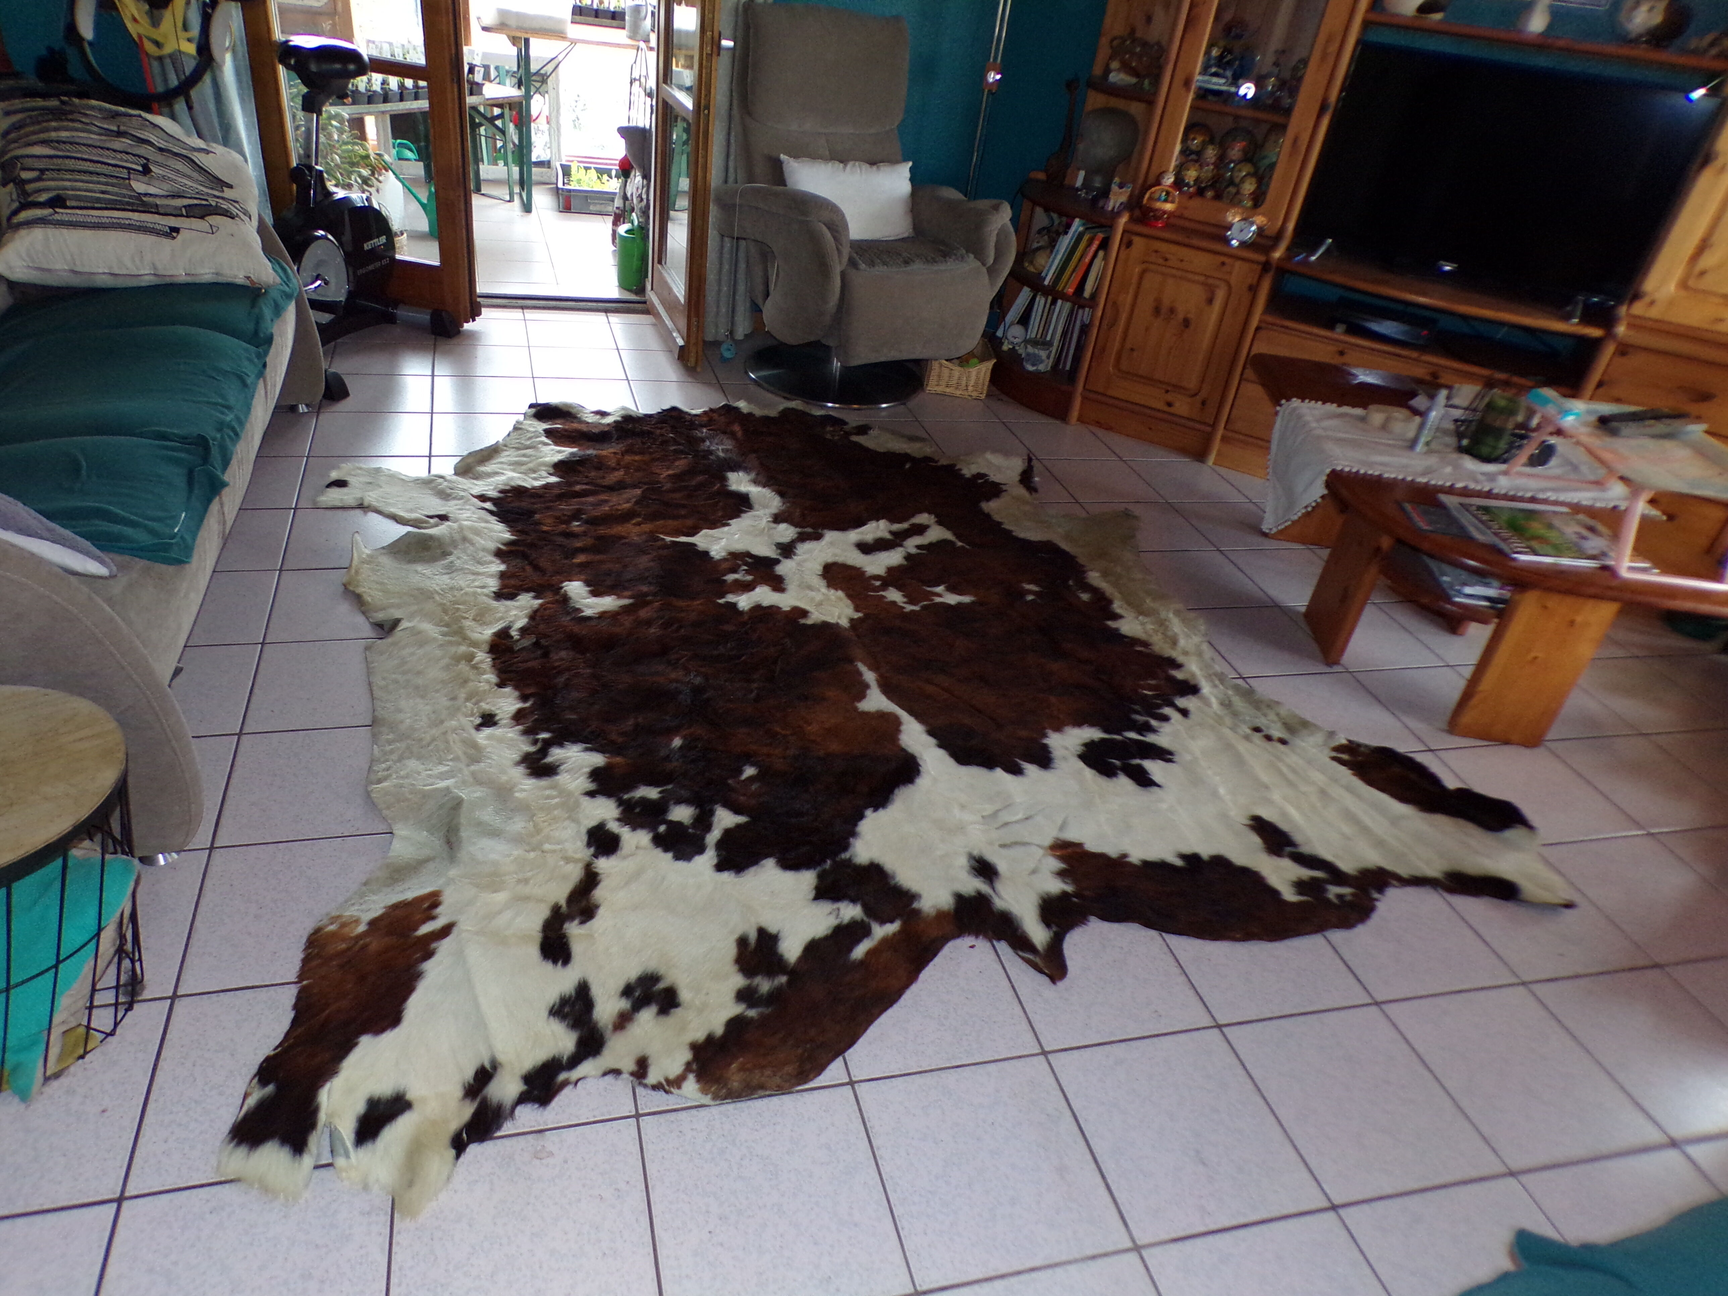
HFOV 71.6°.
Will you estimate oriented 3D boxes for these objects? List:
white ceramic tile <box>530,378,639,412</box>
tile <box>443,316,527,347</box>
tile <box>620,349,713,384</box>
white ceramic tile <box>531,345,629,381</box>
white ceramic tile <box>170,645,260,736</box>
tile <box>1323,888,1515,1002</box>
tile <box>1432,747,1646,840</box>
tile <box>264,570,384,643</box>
[{"bbox_3d":[-0.877,-0.785,3.780,0.300,0.010,0.306,-2,33,-17],"label":"white ceramic tile"},{"bbox_3d":[-1.346,-1.116,4.227,0.303,0.012,0.310,-2,33,-17],"label":"tile"},{"bbox_3d":[-0.673,-0.964,4.118,0.300,0.010,0.306,-2,33,-17],"label":"tile"},{"bbox_3d":[-0.963,-0.953,4.034,0.300,0.010,0.307,-2,33,-17],"label":"white ceramic tile"},{"bbox_3d":[-1.323,0.084,2.265,0.300,0.010,0.306,-2,33,-17],"label":"white ceramic tile"},{"bbox_3d":[0.961,0.505,2.165,0.303,0.012,0.310,-2,33,-17],"label":"tile"},{"bbox_3d":[1.461,0.311,2.596,0.303,0.012,0.310,-2,33,-17],"label":"tile"},{"bbox_3d":[-1.119,-0.095,2.604,0.300,0.010,0.306,-2,33,-17],"label":"tile"}]

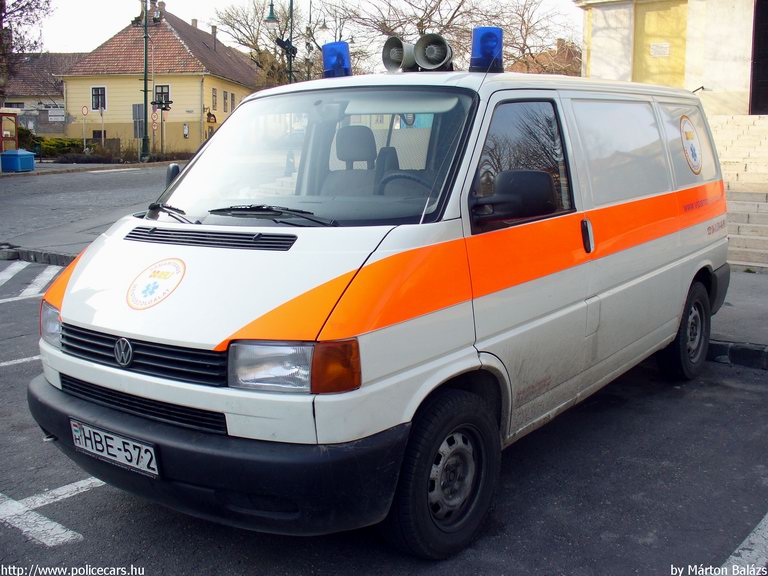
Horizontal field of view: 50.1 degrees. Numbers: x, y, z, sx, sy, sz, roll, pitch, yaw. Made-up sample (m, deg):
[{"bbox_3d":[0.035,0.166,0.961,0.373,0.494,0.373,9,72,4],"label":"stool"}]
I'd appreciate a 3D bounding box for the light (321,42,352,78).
[{"bbox_3d":[-0.244,-1.211,4.400,0.160,0.210,0.160,-4,8,1],"label":"light"}]

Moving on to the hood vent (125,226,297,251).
[{"bbox_3d":[-0.710,-0.193,3.233,0.975,0.038,0.085,5,48,37],"label":"hood vent"}]

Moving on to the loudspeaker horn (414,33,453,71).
[{"bbox_3d":[0.258,-1.230,4.280,0.185,0.190,0.200,2,10,22],"label":"loudspeaker horn"}]

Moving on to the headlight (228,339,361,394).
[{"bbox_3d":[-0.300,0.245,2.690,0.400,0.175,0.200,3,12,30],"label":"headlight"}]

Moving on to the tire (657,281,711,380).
[{"bbox_3d":[1.991,0.277,5.493,0.205,0.655,0.655,5,12,37],"label":"tire"}]

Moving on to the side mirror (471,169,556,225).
[{"bbox_3d":[0.488,-0.350,3.165,0.280,0.195,0.155,5,12,37],"label":"side mirror"}]

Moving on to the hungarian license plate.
[{"bbox_3d":[-0.979,0.573,2.974,0.525,0.118,0.020,5,12,37],"label":"hungarian license plate"}]

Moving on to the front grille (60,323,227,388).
[{"bbox_3d":[-0.924,0.236,3.005,1.000,0.125,0.080,5,12,37],"label":"front grille"}]

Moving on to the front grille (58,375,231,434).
[{"bbox_3d":[-0.933,0.421,3.028,1.010,0.085,0.075,6,13,38],"label":"front grille"}]

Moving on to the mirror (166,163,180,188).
[{"bbox_3d":[-1.072,-0.556,4.396,0.230,0.210,0.130,6,13,38],"label":"mirror"}]

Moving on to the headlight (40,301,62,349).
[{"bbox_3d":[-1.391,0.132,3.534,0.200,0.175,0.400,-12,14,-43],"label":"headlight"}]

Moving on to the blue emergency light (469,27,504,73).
[{"bbox_3d":[0.494,-1.130,3.901,0.160,0.210,0.160,-2,10,0],"label":"blue emergency light"}]

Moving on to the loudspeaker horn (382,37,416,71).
[{"bbox_3d":[0.136,-1.242,4.364,0.210,0.190,0.190,-9,12,-34],"label":"loudspeaker horn"}]

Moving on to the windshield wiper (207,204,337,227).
[{"bbox_3d":[-0.454,-0.287,3.255,0.660,0.080,0.090,4,12,31],"label":"windshield wiper"}]

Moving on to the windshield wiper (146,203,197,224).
[{"bbox_3d":[-0.947,-0.340,3.734,0.090,0.070,0.620,-9,12,-31],"label":"windshield wiper"}]

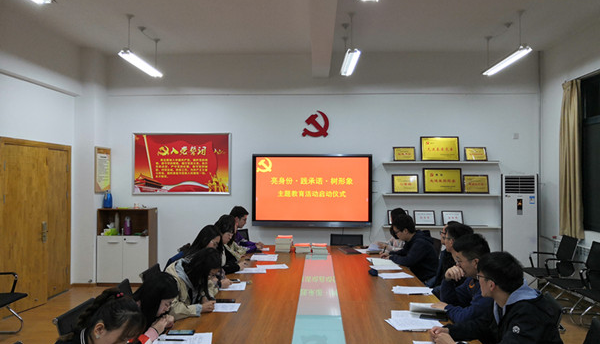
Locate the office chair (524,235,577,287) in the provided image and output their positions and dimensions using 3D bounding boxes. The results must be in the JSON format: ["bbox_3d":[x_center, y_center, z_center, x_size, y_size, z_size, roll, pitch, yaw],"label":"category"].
[{"bbox_3d":[3.220,1.300,6.000,0.600,0.900,0.570,0,0,9],"label":"office chair"}]

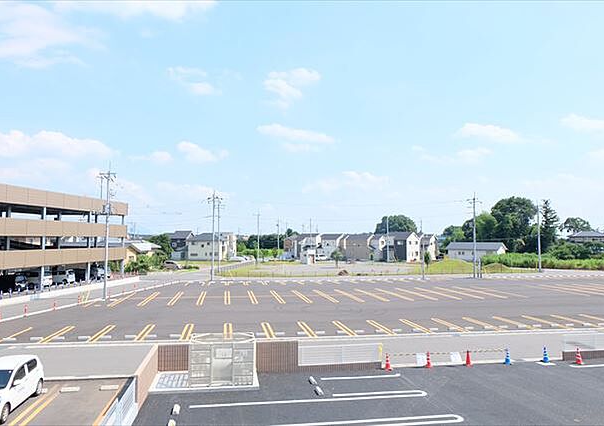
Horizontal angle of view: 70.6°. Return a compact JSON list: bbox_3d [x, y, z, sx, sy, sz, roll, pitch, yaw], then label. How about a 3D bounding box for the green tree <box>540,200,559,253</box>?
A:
[{"bbox_3d":[69.591,4.897,119.410,5.347,17.995,5.347,-2,-4,30],"label":"green tree"}]

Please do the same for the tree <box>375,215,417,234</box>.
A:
[{"bbox_3d":[35.030,8.419,159.483,15.760,15.747,15.760,0,-4,12],"label":"tree"}]

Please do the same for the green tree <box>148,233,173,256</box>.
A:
[{"bbox_3d":[-31.439,8.018,94.766,5.570,7.139,5.570,2,-4,-18],"label":"green tree"}]

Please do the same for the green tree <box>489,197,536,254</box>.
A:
[{"bbox_3d":[62.432,4.670,125.372,13.888,19.132,13.888,-1,-4,26],"label":"green tree"}]

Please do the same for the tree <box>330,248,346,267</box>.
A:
[{"bbox_3d":[8.069,10.008,96.065,3.200,4.200,3.200,0,-4,5],"label":"tree"}]

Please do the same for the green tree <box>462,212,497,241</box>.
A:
[{"bbox_3d":[52.934,7.151,127.530,10.807,14.333,10.807,-1,-4,22],"label":"green tree"}]

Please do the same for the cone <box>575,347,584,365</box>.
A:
[{"bbox_3d":[12.235,6.300,18.800,0.380,0.700,0.380,-2,-4,33],"label":"cone"}]

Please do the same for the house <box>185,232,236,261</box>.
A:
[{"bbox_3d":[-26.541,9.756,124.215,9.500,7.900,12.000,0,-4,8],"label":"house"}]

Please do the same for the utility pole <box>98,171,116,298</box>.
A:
[{"bbox_3d":[-18.205,2.063,39.847,1.600,12.000,1.000,1,-4,-10],"label":"utility pole"}]

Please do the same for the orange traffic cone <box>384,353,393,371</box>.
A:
[{"bbox_3d":[3.875,6.652,19.110,0.360,0.700,0.360,0,-4,5],"label":"orange traffic cone"}]

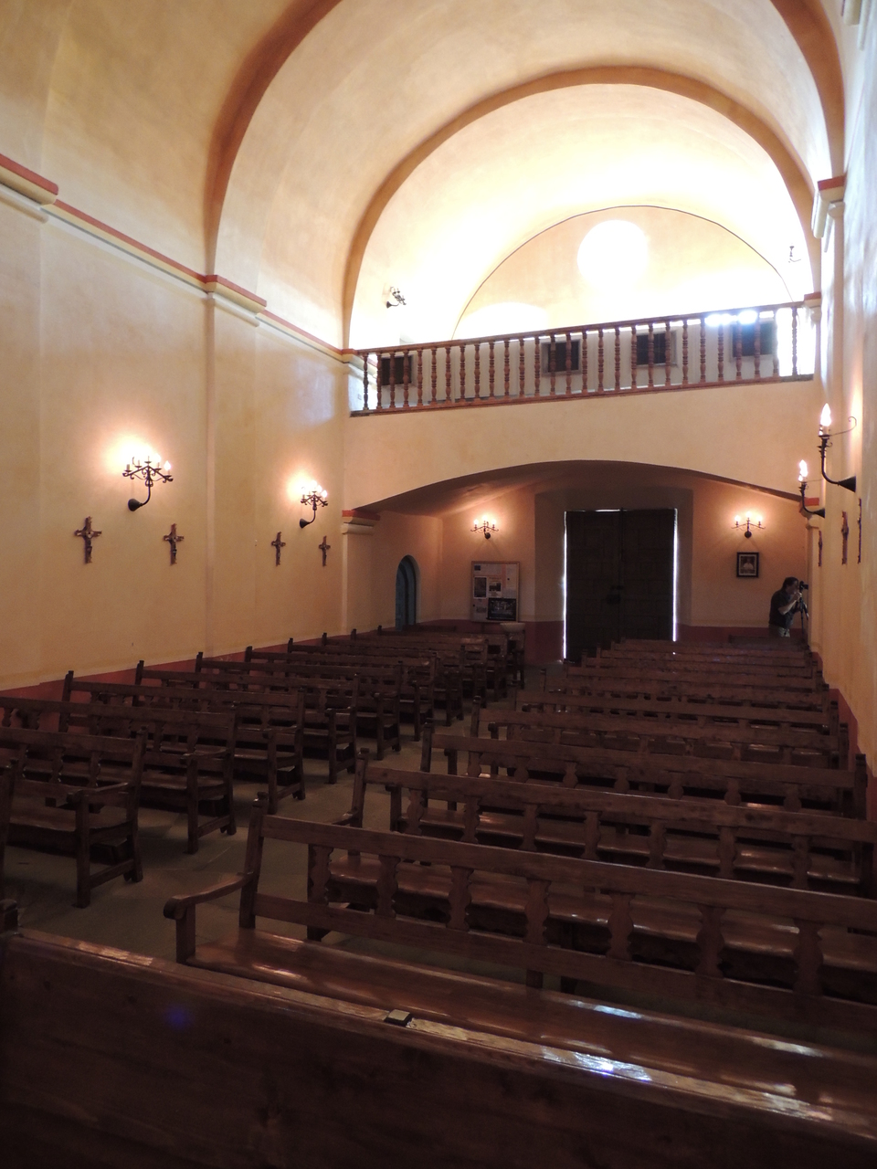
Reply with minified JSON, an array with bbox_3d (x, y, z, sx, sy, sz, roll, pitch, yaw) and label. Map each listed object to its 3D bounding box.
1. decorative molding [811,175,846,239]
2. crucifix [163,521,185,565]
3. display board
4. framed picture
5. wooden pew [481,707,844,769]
[{"bbox_3d":[3.563,-3.312,7.435,0.227,0.369,0.945,1,1,22],"label":"decorative molding"},{"bbox_3d":[-2.859,-0.435,8.815,0.055,0.451,0.340,1,1,22],"label":"crucifix"},{"bbox_3d":[1.104,0.156,15.909,0.970,1.180,0.040,1,1,22],"label":"display board"},{"bbox_3d":[5.515,-0.346,14.468,0.369,0.444,0.047,1,1,22],"label":"framed picture"},{"bbox_3d":[1.306,1.299,5.266,2.490,0.885,0.600,1,1,22],"label":"wooden pew"}]

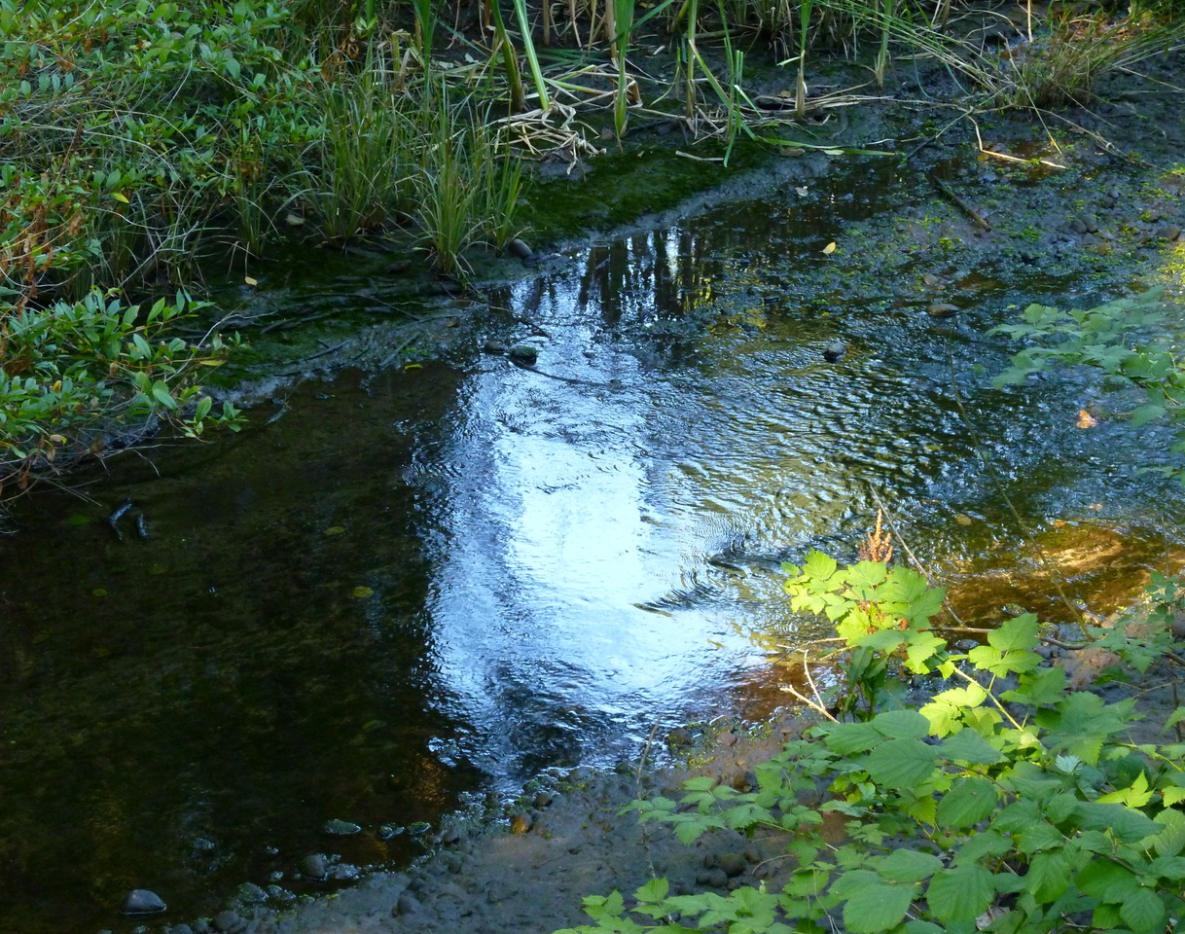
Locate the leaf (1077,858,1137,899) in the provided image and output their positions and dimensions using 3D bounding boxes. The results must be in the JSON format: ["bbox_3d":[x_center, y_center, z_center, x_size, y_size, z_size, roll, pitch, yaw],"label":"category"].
[{"bbox_3d":[0.611,0.489,4.482,0.071,0.018,0.058,-10,46,3],"label":"leaf"}]

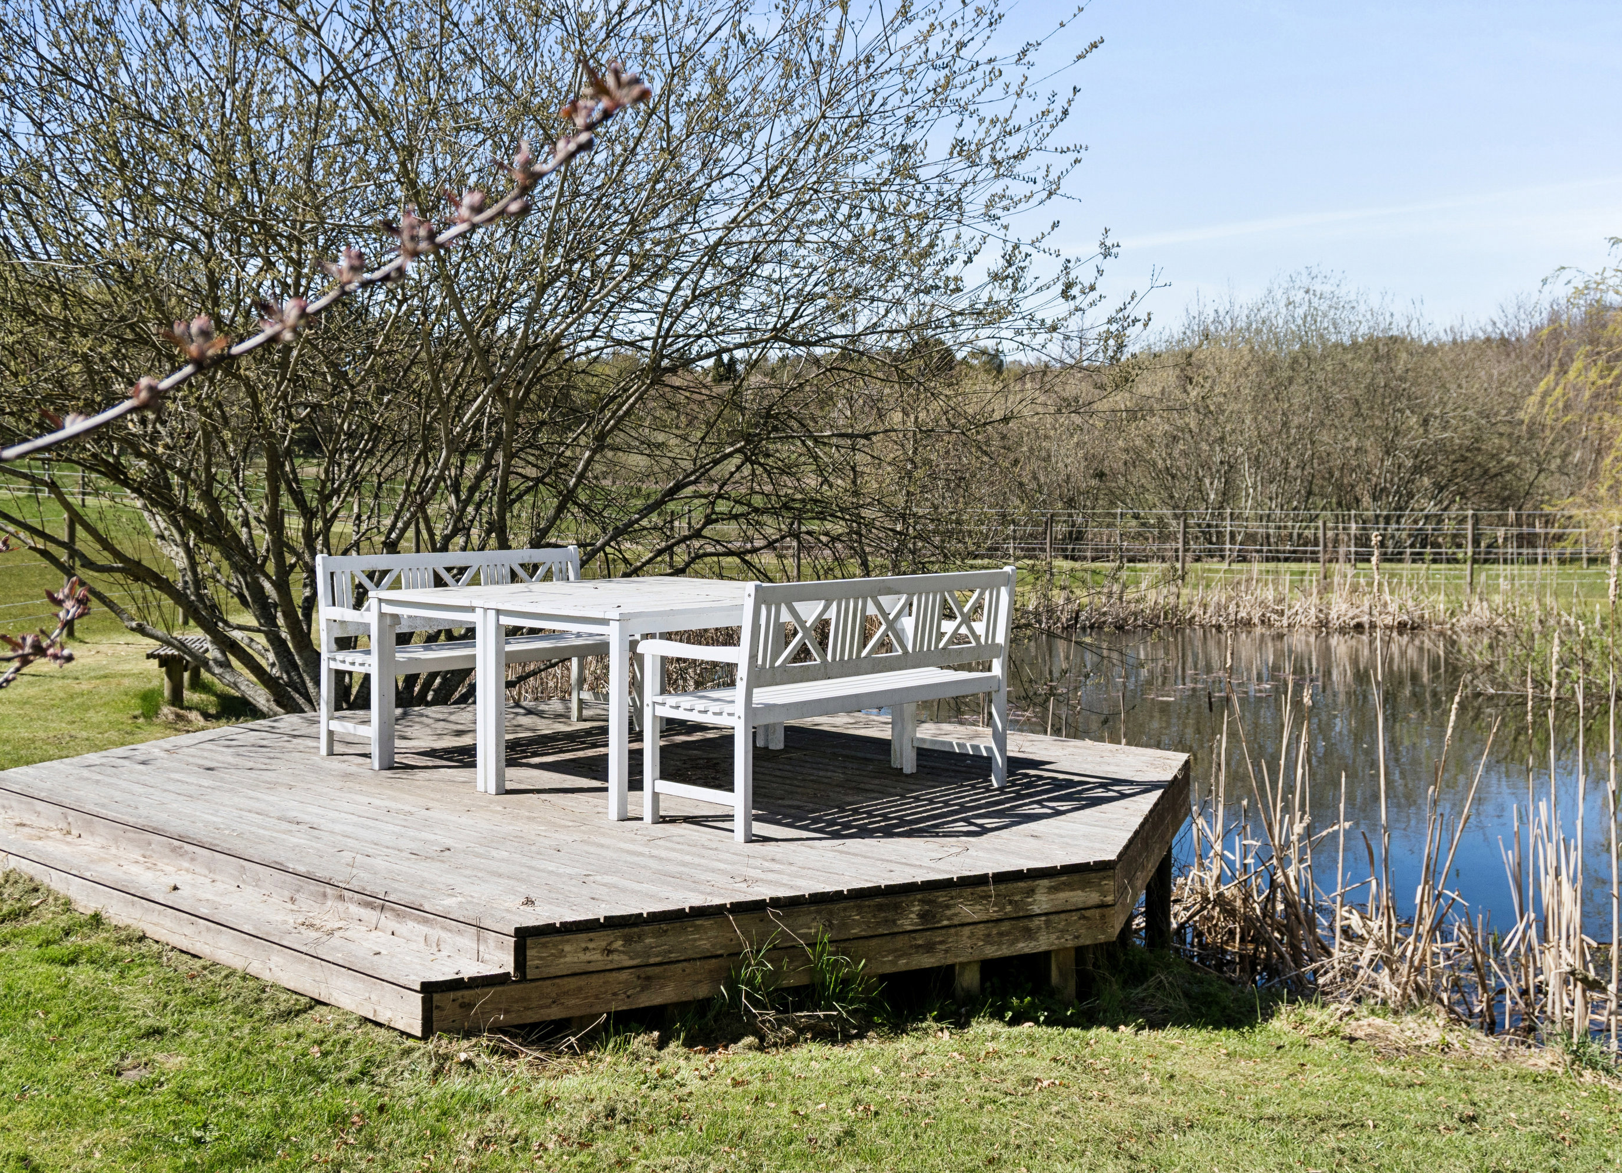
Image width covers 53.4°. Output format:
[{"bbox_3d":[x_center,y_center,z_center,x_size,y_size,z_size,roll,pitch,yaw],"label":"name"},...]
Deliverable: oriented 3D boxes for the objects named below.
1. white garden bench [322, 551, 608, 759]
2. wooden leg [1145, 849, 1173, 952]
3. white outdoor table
[{"bbox_3d":[-1.485,0.290,7.564,0.590,0.896,1.527,4,5,40],"label":"white garden bench"},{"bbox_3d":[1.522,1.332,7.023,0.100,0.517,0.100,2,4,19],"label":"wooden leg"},{"bbox_3d":[-0.722,0.406,6.940,1.570,0.756,1.677,4,5,41],"label":"white outdoor table"}]

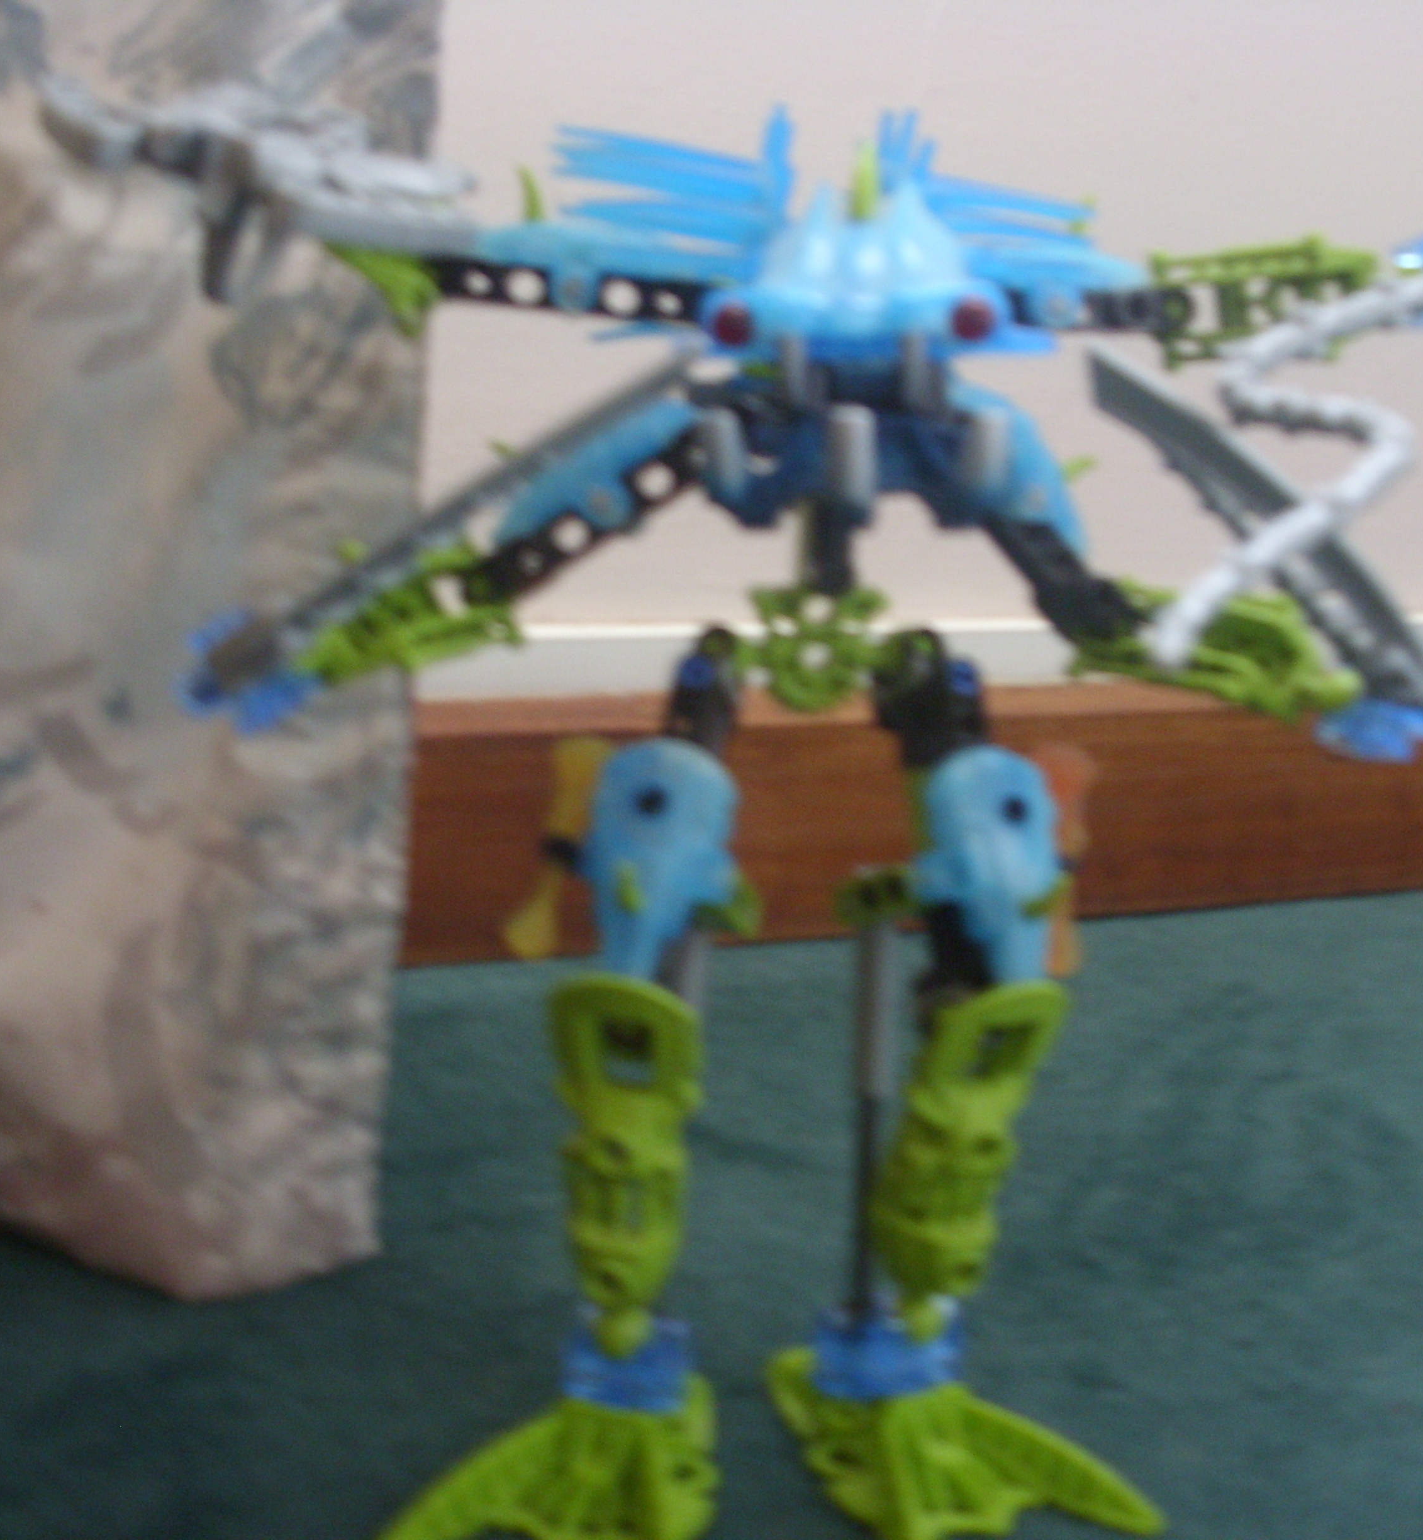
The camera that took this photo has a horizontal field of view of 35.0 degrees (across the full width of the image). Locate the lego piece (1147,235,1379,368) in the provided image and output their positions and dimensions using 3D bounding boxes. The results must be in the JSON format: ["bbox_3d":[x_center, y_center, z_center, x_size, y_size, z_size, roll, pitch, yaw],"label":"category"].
[{"bbox_3d":[0.091,-0.076,0.367,0.043,0.019,0.017,-3,6,0],"label":"lego piece"}]

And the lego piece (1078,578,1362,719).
[{"bbox_3d":[0.082,-0.019,0.366,0.046,0.018,0.017,12,6,4],"label":"lego piece"}]

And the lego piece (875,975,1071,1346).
[{"bbox_3d":[0.042,0.065,0.377,0.021,0.059,0.018,11,7,-16],"label":"lego piece"}]

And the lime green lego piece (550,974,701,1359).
[{"bbox_3d":[-0.014,0.066,0.377,0.023,0.061,0.018,2,9,12],"label":"lime green lego piece"}]

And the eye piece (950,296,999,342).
[{"bbox_3d":[0.042,-0.072,0.360,0.007,0.007,0.007,2,10,-7],"label":"eye piece"}]

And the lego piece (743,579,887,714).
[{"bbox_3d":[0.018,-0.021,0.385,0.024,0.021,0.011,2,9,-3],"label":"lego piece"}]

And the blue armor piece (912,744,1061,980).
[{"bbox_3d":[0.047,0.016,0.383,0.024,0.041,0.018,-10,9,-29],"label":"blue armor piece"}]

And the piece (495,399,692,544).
[{"bbox_3d":[-0.017,-0.048,0.369,0.038,0.015,0.022,-32,6,7],"label":"piece"}]

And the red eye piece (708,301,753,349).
[{"bbox_3d":[0.003,-0.071,0.360,0.007,0.007,0.007,4,10,6],"label":"red eye piece"}]

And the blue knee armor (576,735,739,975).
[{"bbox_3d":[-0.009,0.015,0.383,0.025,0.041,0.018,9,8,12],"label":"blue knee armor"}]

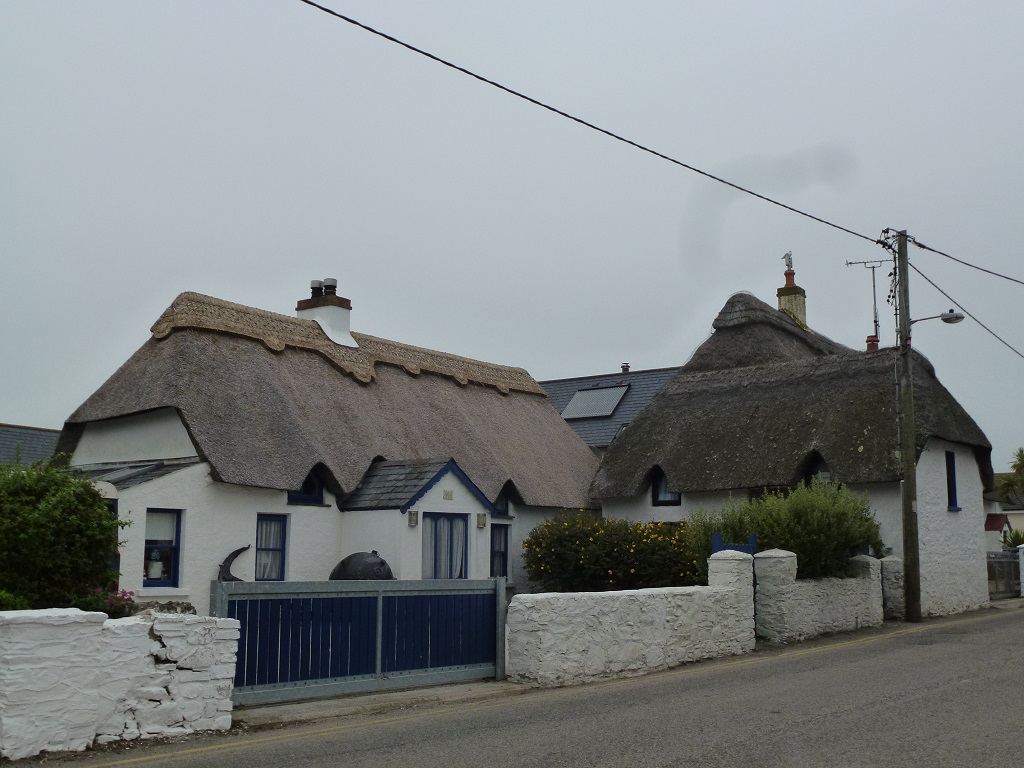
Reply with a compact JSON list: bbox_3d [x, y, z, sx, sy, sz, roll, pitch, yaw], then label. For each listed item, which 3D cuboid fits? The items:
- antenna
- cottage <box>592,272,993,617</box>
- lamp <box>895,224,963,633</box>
[{"bbox_3d":[8.470,-2.019,25.166,1.150,1.925,0.400,-3,-8,18],"label":"antenna"},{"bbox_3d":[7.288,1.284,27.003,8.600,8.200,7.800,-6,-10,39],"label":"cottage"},{"bbox_3d":[7.839,0.763,20.343,1.250,7.400,0.330,-7,-11,42],"label":"lamp"}]

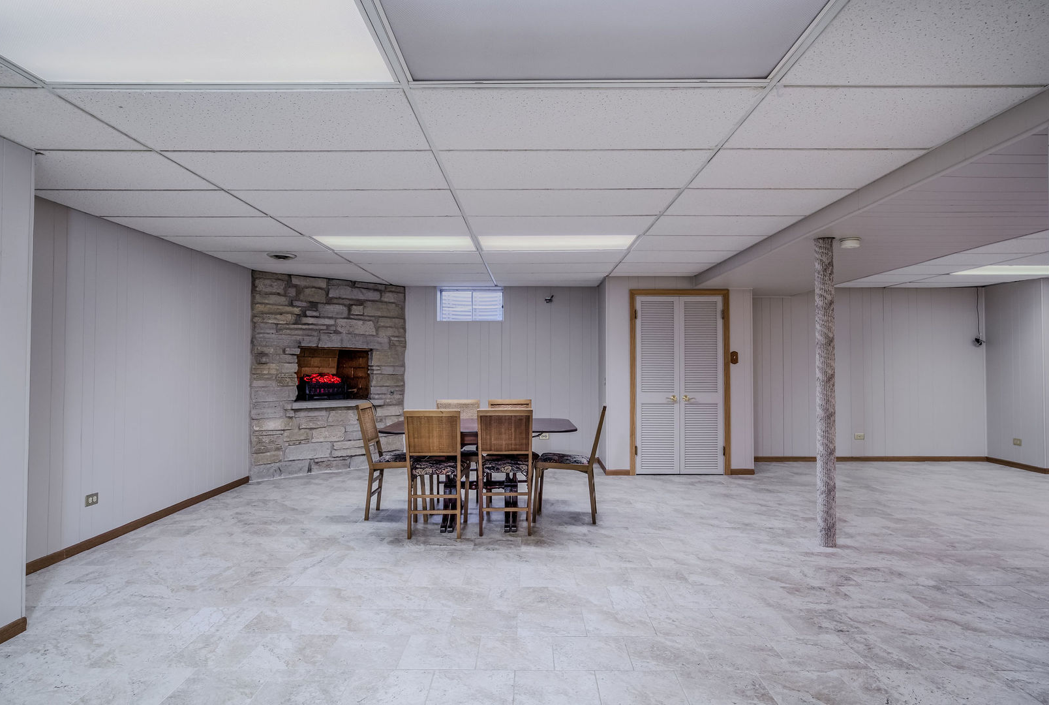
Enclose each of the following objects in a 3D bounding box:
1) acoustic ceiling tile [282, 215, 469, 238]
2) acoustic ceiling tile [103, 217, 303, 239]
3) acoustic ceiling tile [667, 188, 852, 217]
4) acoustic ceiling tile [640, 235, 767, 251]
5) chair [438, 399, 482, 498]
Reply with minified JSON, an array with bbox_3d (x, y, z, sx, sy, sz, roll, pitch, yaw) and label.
[{"bbox_3d":[-1.034,-0.908,4.211,1.282,0.020,0.595,0,-1,1],"label":"acoustic ceiling tile"},{"bbox_3d":[-2.215,-0.884,4.110,1.137,0.020,0.578,0,-1,1],"label":"acoustic ceiling tile"},{"bbox_3d":[1.369,-0.915,3.575,0.925,0.020,0.595,0,-1,1],"label":"acoustic ceiling tile"},{"bbox_3d":[1.383,-0.891,4.788,0.925,0.020,0.595,0,-1,1],"label":"acoustic ceiling tile"},{"bbox_3d":[-0.542,0.826,4.726,0.410,0.861,0.480,0,-1,0],"label":"chair"}]

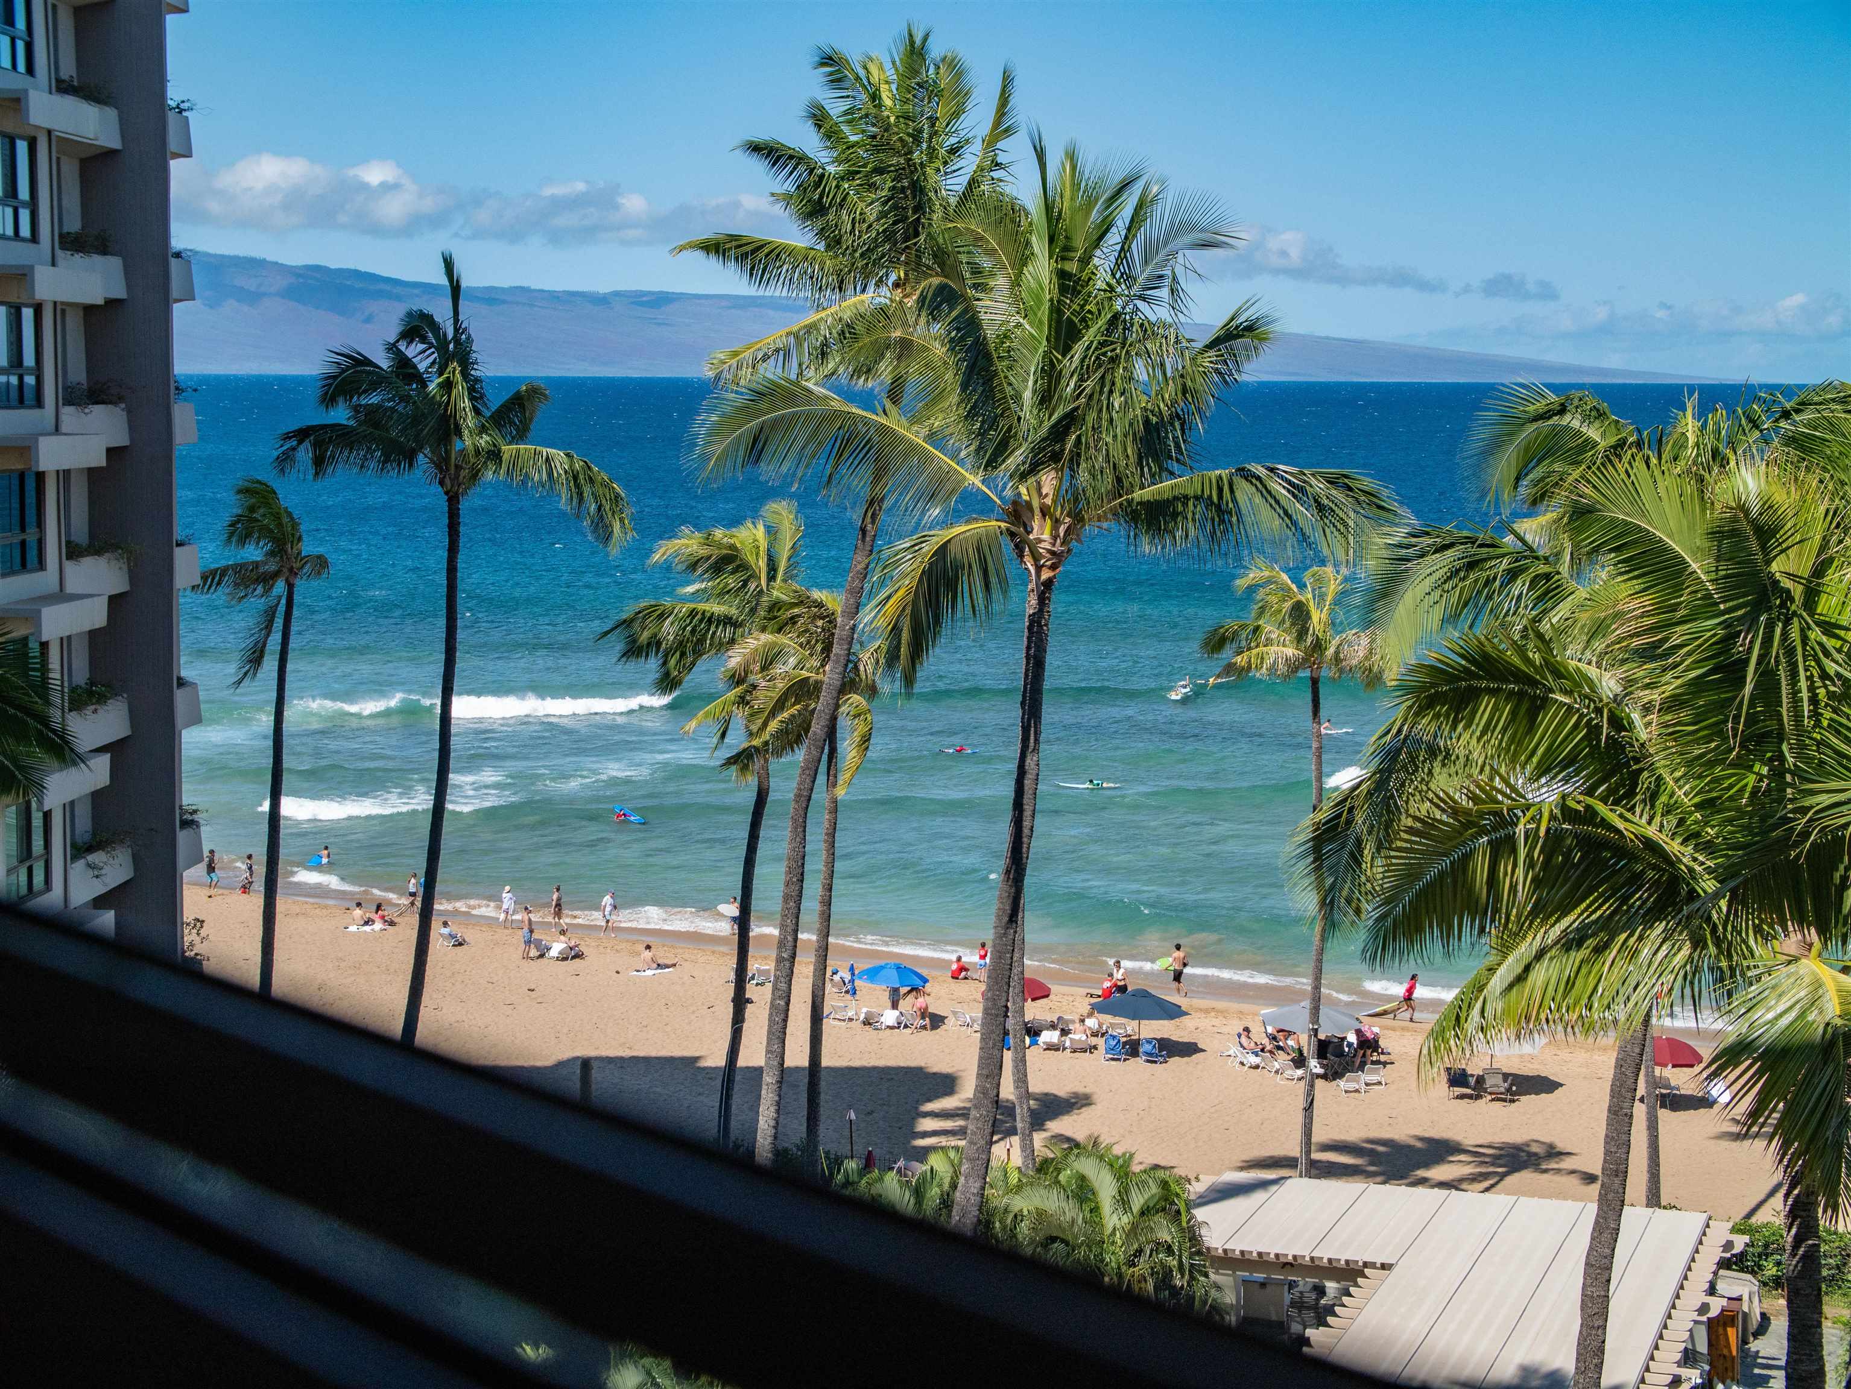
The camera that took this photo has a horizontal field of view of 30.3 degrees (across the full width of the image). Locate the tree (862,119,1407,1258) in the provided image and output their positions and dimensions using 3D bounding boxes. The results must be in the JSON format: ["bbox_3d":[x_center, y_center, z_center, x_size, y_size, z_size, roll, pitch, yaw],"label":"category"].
[{"bbox_3d":[1.505,3.935,40.548,7.790,20.764,7.200,0,5,0],"label":"tree"}]

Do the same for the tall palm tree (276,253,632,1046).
[{"bbox_3d":[-8.790,1.889,64.467,6.601,20.231,6.300,0,5,0],"label":"tall palm tree"}]

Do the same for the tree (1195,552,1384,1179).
[{"bbox_3d":[7.247,4.529,68.725,3.679,14.352,4.000,0,5,0],"label":"tree"}]

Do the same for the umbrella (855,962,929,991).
[{"bbox_3d":[-0.994,8.967,101.845,2.166,2.000,2.166,0,5,0],"label":"umbrella"}]

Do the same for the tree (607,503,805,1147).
[{"bbox_3d":[-4.662,3.595,72.661,4.163,15.340,4.500,0,5,0],"label":"tree"}]

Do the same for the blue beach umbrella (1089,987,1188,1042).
[{"bbox_3d":[6.150,9.365,98.049,2.799,1.900,2.799,0,5,0],"label":"blue beach umbrella"}]

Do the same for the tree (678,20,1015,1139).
[{"bbox_3d":[-1.381,0.546,59.314,5.703,23.955,5.800,0,5,0],"label":"tree"}]

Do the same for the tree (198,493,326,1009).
[{"bbox_3d":[-13.969,3.327,72.641,2.795,15.774,3.300,0,5,0],"label":"tree"}]

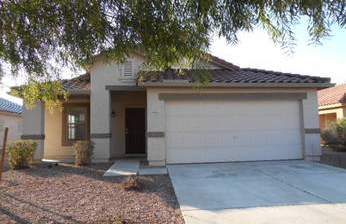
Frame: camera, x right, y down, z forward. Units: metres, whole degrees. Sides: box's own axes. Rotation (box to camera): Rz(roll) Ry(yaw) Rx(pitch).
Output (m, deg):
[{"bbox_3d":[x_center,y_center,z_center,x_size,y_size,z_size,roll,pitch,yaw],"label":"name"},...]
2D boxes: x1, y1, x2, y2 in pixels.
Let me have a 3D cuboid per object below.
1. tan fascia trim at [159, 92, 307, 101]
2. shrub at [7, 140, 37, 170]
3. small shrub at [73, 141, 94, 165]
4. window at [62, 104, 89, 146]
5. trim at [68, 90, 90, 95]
[{"bbox_3d":[2.117,-0.528,8.847,5.198,0.217,0.099,-1,-4,-7],"label":"tan fascia trim"},{"bbox_3d":[-4.713,1.336,8.097,0.878,0.893,0.852,-1,-4,-7],"label":"shrub"},{"bbox_3d":[-2.977,1.366,8.655,0.708,0.831,0.686,-1,-4,-7],"label":"small shrub"},{"bbox_3d":[-3.730,0.493,10.008,1.046,1.648,0.138,-1,-4,-7],"label":"window"},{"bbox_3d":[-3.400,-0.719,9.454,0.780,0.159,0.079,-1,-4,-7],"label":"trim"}]

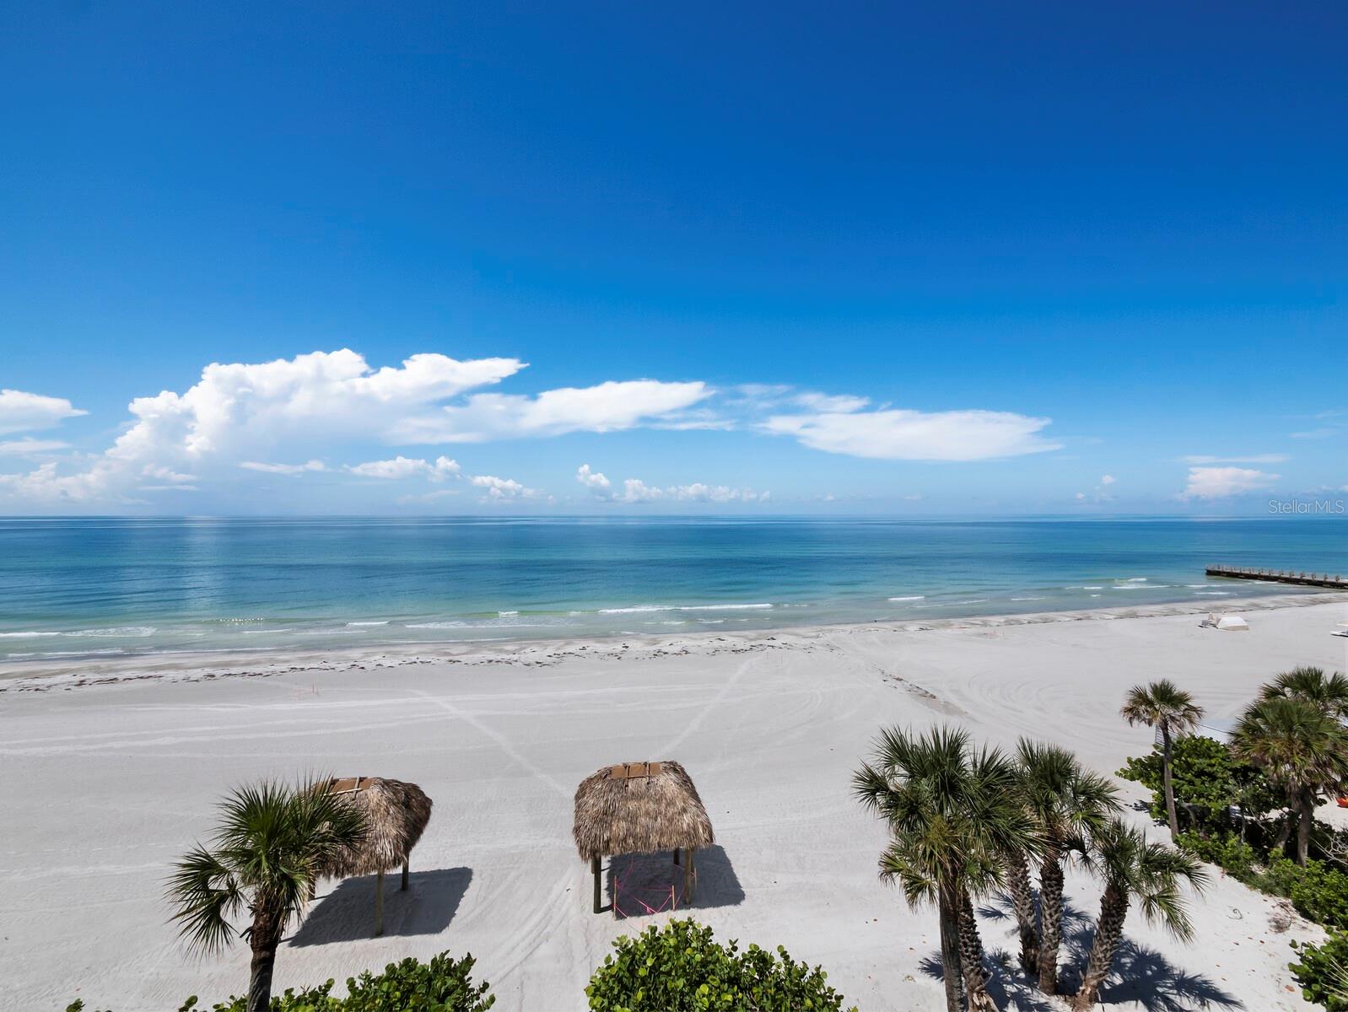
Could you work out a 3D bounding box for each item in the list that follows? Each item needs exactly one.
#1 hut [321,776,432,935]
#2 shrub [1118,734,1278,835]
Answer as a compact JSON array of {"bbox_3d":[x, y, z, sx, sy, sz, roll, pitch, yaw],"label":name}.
[{"bbox_3d":[-9.570,9.978,15.881,4.000,3.830,2.900,0,-1,-7],"label":"hut"},{"bbox_3d":[20.061,10.306,20.694,4.800,3.350,4.300,0,-1,0],"label":"shrub"}]

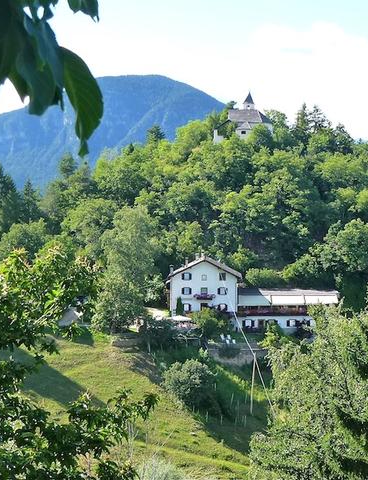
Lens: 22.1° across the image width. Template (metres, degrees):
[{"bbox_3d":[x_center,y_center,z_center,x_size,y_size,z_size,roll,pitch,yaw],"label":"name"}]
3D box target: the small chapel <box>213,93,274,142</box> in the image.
[{"bbox_3d":[14.580,-30.460,235.000,14.200,12.300,8.300,0,2,-9],"label":"small chapel"}]

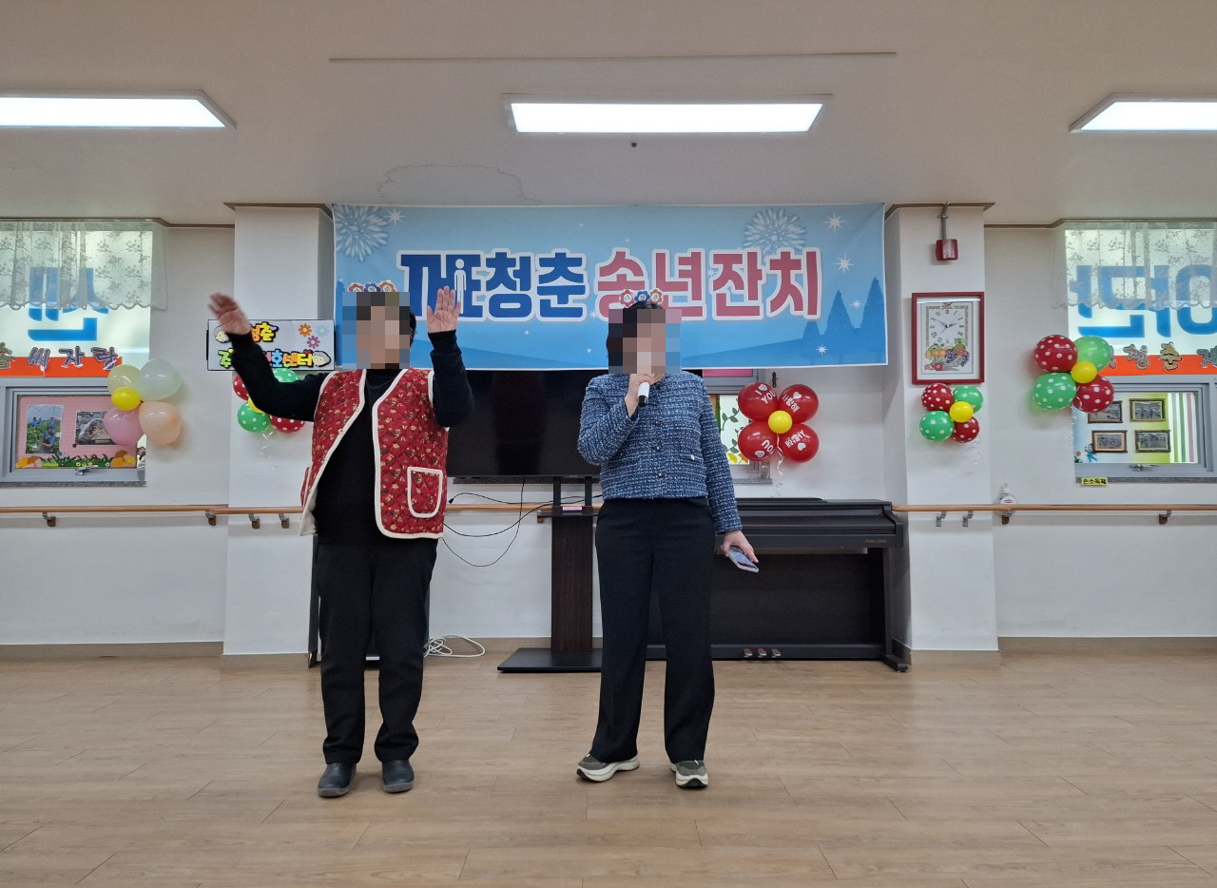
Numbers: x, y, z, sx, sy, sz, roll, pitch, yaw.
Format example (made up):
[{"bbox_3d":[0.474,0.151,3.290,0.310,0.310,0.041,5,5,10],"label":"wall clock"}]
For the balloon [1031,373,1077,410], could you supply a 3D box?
[{"bbox_3d":[2.512,-0.294,4.550,0.242,0.218,0.210,0,-3,0],"label":"balloon"}]

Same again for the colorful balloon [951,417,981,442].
[{"bbox_3d":[1.861,-0.089,4.227,0.170,0.170,0.160,0,-3,0],"label":"colorful balloon"}]

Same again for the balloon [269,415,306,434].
[{"bbox_3d":[-1.666,-0.146,4.205,0.185,0.180,0.170,0,-3,0],"label":"balloon"}]

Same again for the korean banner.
[{"bbox_3d":[0.008,-0.849,4.378,3.000,0.890,0.030,0,-3,0],"label":"korean banner"}]

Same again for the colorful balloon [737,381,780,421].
[{"bbox_3d":[0.849,-0.239,4.571,0.235,0.220,0.220,0,-3,0],"label":"colorful balloon"}]

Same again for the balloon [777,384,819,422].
[{"bbox_3d":[1.075,-0.228,4.571,0.230,0.218,0.215,0,-3,0],"label":"balloon"}]

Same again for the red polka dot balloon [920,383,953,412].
[{"bbox_3d":[1.720,-0.238,4.221,0.158,0.155,0.160,0,-4,0],"label":"red polka dot balloon"}]

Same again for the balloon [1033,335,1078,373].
[{"bbox_3d":[2.539,-0.512,4.585,0.220,0.212,0.220,0,-4,0],"label":"balloon"}]

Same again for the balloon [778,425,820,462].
[{"bbox_3d":[1.071,-0.003,4.542,0.220,0.215,0.220,0,-4,0],"label":"balloon"}]

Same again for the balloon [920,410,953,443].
[{"bbox_3d":[1.710,-0.089,4.216,0.176,0.167,0.165,0,-3,0],"label":"balloon"}]

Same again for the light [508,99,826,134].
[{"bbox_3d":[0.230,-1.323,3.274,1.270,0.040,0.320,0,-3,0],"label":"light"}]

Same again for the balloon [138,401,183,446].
[{"bbox_3d":[-2.539,-0.116,4.590,0.225,0.250,0.230,0,-3,0],"label":"balloon"}]

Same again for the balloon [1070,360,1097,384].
[{"bbox_3d":[2.622,-0.390,4.455,0.145,0.118,0.125,0,-3,0],"label":"balloon"}]

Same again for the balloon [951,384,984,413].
[{"bbox_3d":[1.898,-0.234,4.276,0.158,0.158,0.158,0,-3,0],"label":"balloon"}]

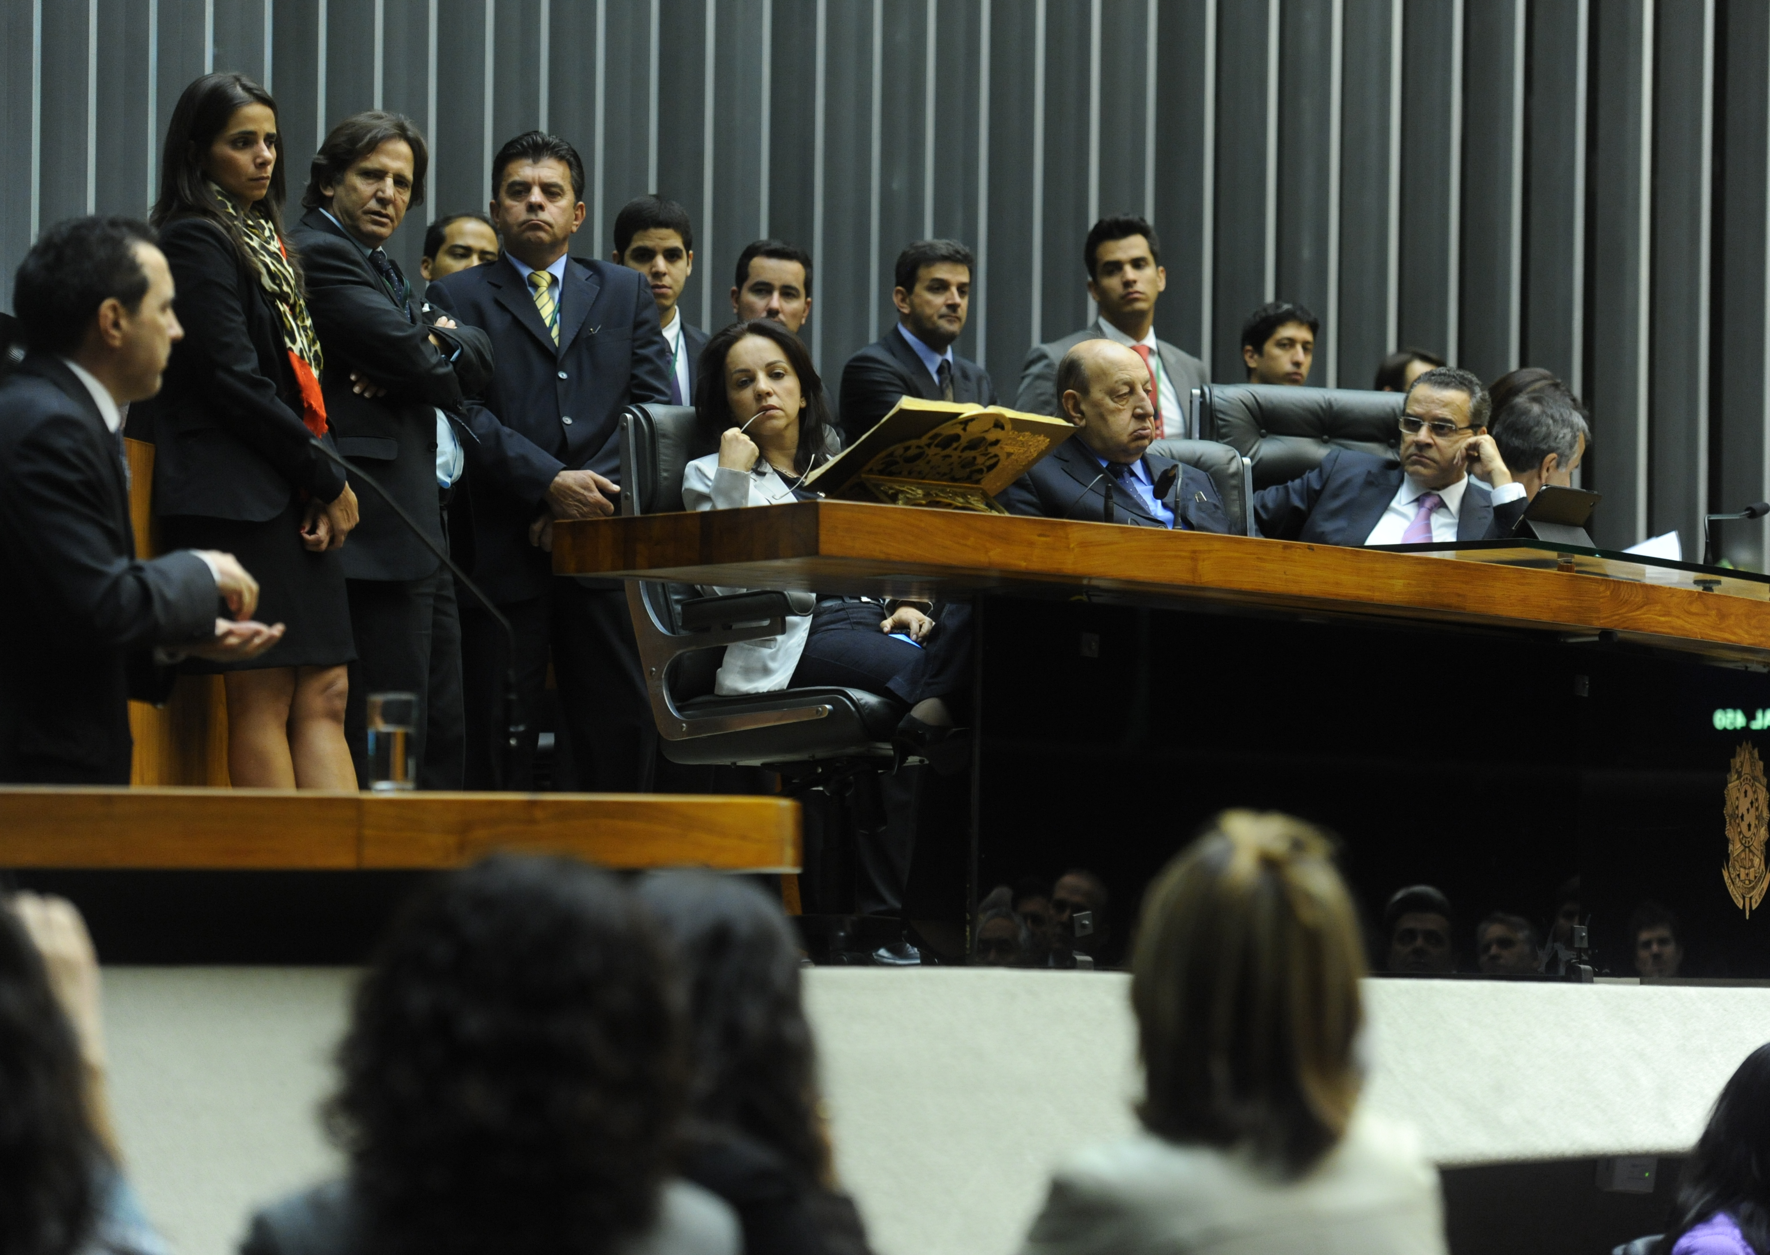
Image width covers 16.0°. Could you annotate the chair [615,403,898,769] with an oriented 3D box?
[{"bbox_3d":[-0.100,0.108,12.000,0.660,1.060,0.630,-1,-3,42],"label":"chair"}]

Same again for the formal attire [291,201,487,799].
[{"bbox_3d":[-0.973,-0.097,12.400,0.380,1.450,0.500,-1,-3,38],"label":"formal attire"}]

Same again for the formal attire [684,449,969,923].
[{"bbox_3d":[-0.102,0.119,11.900,0.520,0.930,0.720,3,-3,-40],"label":"formal attire"}]

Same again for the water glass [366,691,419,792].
[{"bbox_3d":[-0.691,0.160,8.800,0.070,0.138,0.070,1,-3,0],"label":"water glass"}]

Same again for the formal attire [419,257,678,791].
[{"bbox_3d":[-0.691,-0.059,12.900,0.540,1.420,0.360,1,-3,-6],"label":"formal attire"}]

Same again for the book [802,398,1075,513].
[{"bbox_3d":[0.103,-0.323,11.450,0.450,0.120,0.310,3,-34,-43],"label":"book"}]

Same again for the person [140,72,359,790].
[{"bbox_3d":[-1.179,-0.207,11.700,0.370,1.660,0.480,-1,-3,38],"label":"person"}]

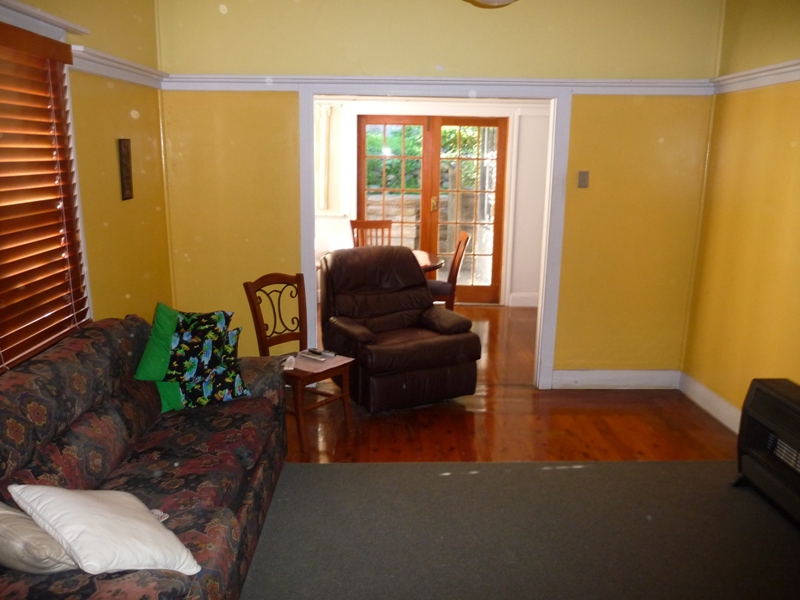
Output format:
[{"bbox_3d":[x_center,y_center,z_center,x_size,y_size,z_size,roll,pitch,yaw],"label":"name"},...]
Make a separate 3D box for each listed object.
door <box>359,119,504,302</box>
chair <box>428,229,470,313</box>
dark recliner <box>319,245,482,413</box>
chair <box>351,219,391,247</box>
[{"bbox_3d":[0.344,-0.959,7.105,1.619,2.040,0.080,0,13,-1],"label":"door"},{"bbox_3d":[0.319,-0.135,5.951,0.560,0.960,0.450,-1,13,-4],"label":"chair"},{"bbox_3d":[-0.015,0.150,4.610,0.820,1.010,0.930,-6,15,-25],"label":"dark recliner"},{"bbox_3d":[-0.297,-0.310,6.681,0.450,0.960,0.550,0,13,-1],"label":"chair"}]

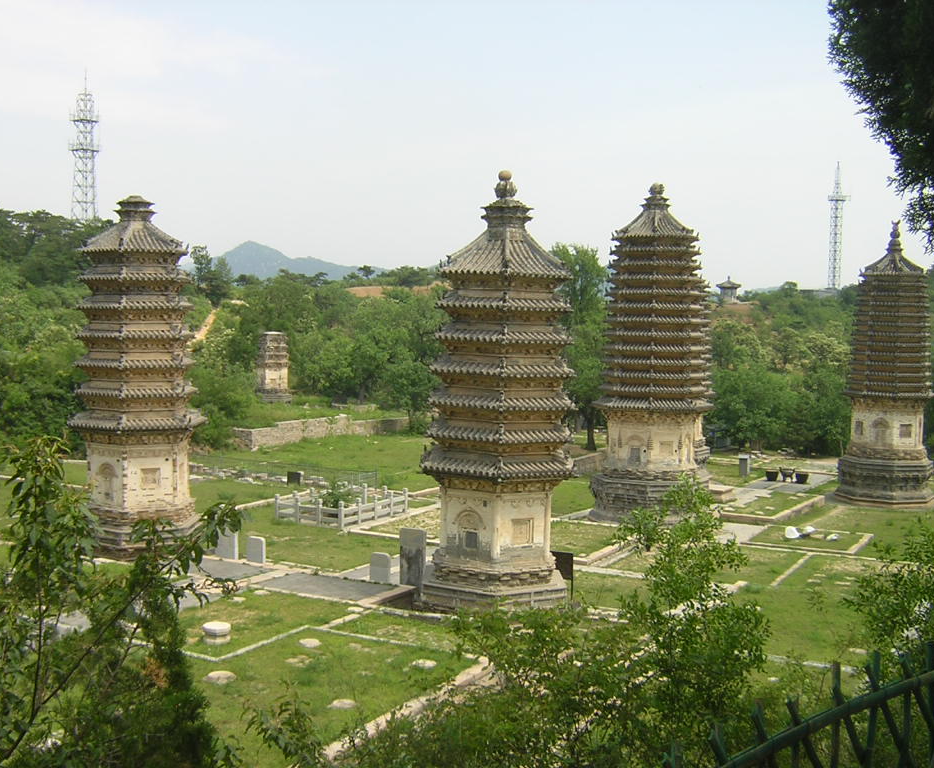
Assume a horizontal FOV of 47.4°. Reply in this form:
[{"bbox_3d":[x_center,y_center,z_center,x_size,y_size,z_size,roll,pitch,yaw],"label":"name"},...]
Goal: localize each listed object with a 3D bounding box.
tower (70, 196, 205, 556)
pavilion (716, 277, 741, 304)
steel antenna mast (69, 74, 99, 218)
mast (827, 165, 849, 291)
[{"bbox_3d":[-13.640,-0.528,44.366,5.655,14.548,4.897,2,3,29],"label":"tower"},{"bbox_3d":[54.024,-19.316,220.000,5.200,5.785,5.000,2,3,29],"label":"pavilion"},{"bbox_3d":[-71.838,-43.760,200.000,5.400,29.111,5.400,1,3,-6],"label":"steel antenna mast"},{"bbox_3d":[99.157,-41.750,285.000,5.600,35.060,5.200,2,3,22],"label":"mast"}]

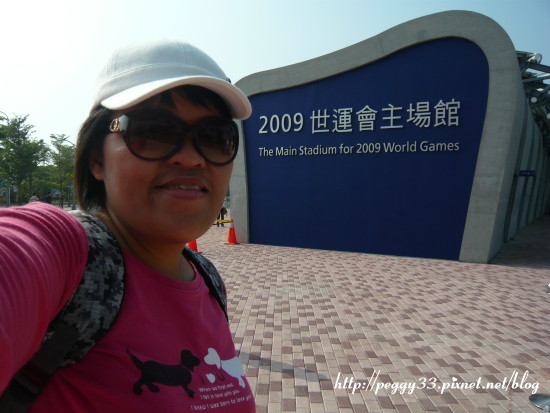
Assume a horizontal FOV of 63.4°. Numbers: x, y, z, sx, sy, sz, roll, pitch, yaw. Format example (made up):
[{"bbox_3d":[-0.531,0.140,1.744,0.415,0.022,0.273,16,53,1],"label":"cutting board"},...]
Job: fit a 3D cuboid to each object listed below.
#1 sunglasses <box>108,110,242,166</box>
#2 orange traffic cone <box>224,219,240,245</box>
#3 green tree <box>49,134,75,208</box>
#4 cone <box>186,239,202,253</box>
[{"bbox_3d":[-0.128,-0.076,0.535,0.143,0.053,0.142,0,4,-32],"label":"sunglasses"},{"bbox_3d":[-1.220,0.708,12.837,0.420,0.720,0.420,1,2,-5],"label":"orange traffic cone"},{"bbox_3d":[-14.849,-2.383,31.048,2.200,5.300,2.200,0,2,-26],"label":"green tree"},{"bbox_3d":[-1.990,0.754,10.864,0.420,0.720,0.420,1,2,-10],"label":"cone"}]

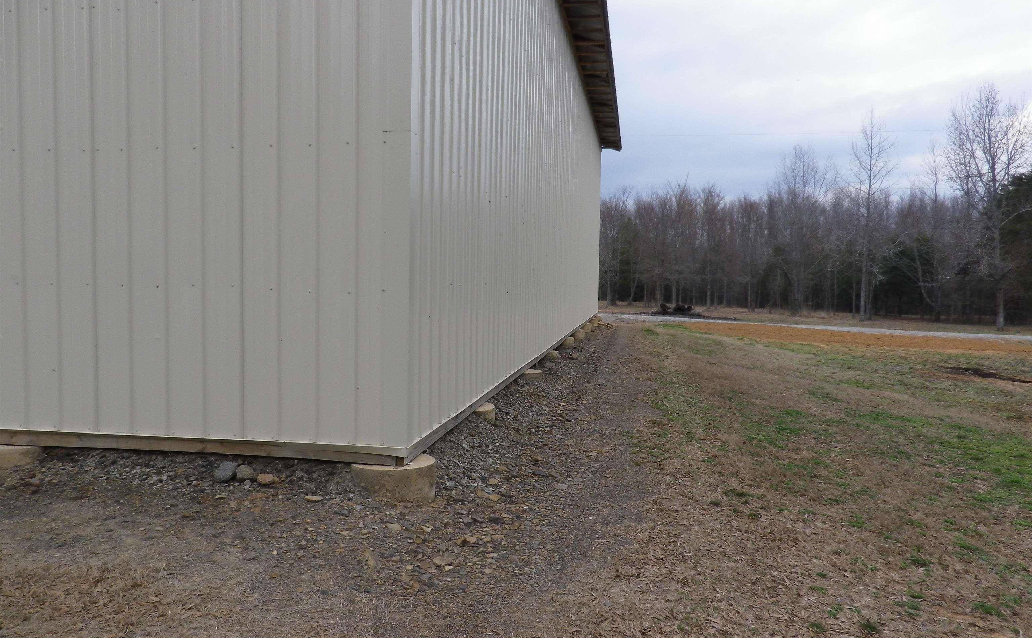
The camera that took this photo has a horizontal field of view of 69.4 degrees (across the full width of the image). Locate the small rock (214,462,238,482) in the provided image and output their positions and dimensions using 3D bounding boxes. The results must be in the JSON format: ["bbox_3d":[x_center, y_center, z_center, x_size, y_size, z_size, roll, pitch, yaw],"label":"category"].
[{"bbox_3d":[-1.628,0.859,4.180,0.122,0.112,0.105,-1,3,-21],"label":"small rock"}]

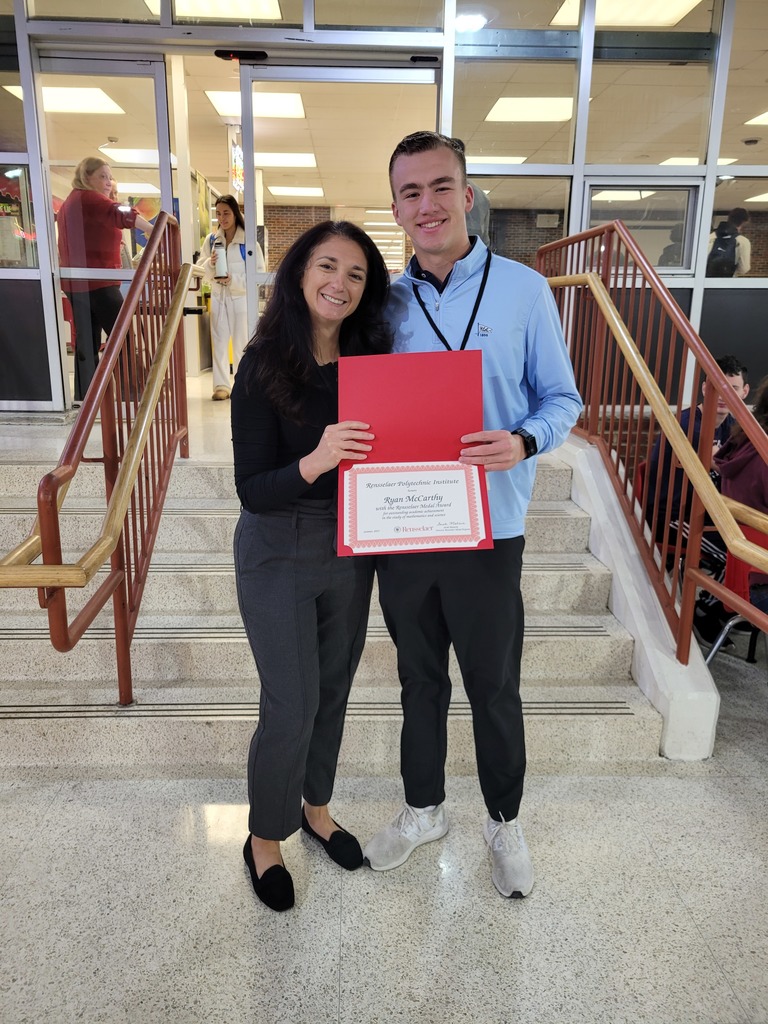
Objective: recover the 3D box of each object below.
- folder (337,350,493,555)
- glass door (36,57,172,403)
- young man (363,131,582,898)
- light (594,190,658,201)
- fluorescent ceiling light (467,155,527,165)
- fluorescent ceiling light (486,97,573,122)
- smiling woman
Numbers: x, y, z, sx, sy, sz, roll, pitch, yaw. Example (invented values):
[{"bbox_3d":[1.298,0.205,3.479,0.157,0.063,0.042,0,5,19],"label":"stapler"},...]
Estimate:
[{"bbox_3d":[0.059,-0.126,1.573,0.305,0.450,0.040,-2,-20,4],"label":"folder"},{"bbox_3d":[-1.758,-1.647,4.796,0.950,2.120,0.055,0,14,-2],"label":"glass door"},{"bbox_3d":[0.166,0.083,1.857,0.560,1.820,0.420,1,14,3],"label":"young man"},{"bbox_3d":[5.381,-7.159,17.372,1.200,0.100,1.200,0,14,-2],"label":"light"},{"bbox_3d":[1.873,-6.241,13.683,1.200,0.100,1.200,0,14,-2],"label":"fluorescent ceiling light"},{"bbox_3d":[2.018,-5.331,10.141,1.200,0.100,1.200,0,14,-2],"label":"fluorescent ceiling light"},{"bbox_3d":[-0.165,0.171,1.866,0.450,1.640,0.410,-2,15,-9],"label":"smiling woman"}]

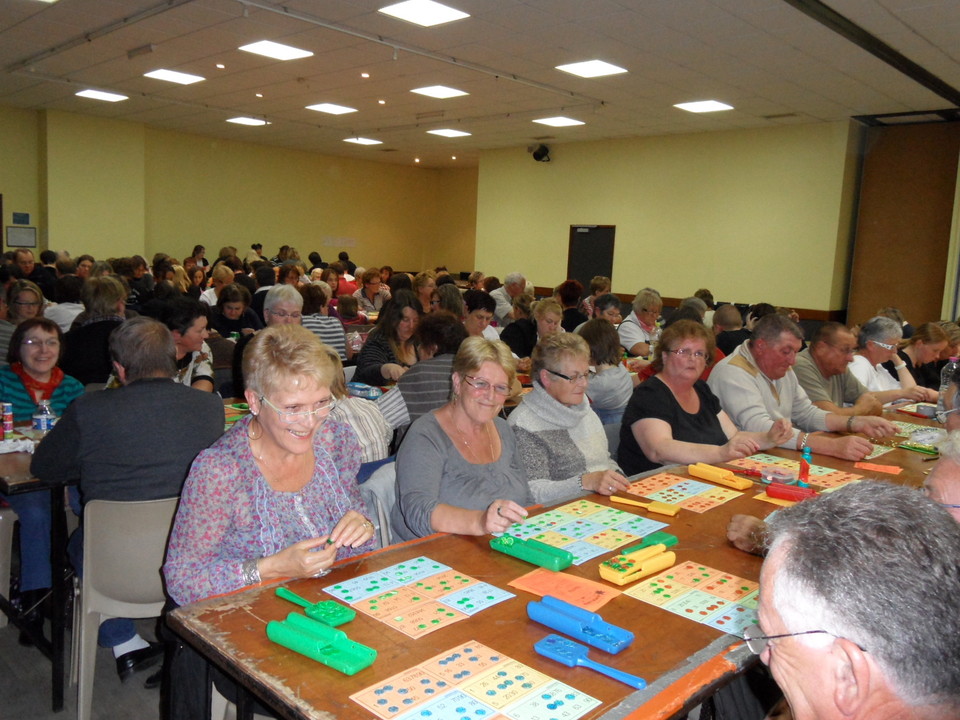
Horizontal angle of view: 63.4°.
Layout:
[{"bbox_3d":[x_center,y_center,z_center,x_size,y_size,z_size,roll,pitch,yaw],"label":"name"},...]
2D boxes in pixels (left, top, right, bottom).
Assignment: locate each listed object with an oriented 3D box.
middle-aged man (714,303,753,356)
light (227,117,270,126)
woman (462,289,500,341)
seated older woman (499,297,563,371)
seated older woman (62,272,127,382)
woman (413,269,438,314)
[{"bbox_3d":[1.436,0.280,4.719,0.500,1.243,0.780,-5,11,-45],"label":"middle-aged man"},{"bbox_3d":[-3.950,-4.088,13.266,0.600,0.050,0.600,-4,11,-43],"label":"light"},{"bbox_3d":[-0.002,0.207,4.731,0.480,1.245,0.750,-5,11,-45],"label":"woman"},{"bbox_3d":[0.362,0.183,5.352,0.720,1.245,0.500,10,11,43],"label":"seated older woman"},{"bbox_3d":[-1.942,0.203,3.992,0.480,1.260,0.750,-3,9,-37],"label":"seated older woman"},{"bbox_3d":[-0.502,-0.157,7.170,0.720,1.329,0.480,9,10,38],"label":"woman"}]

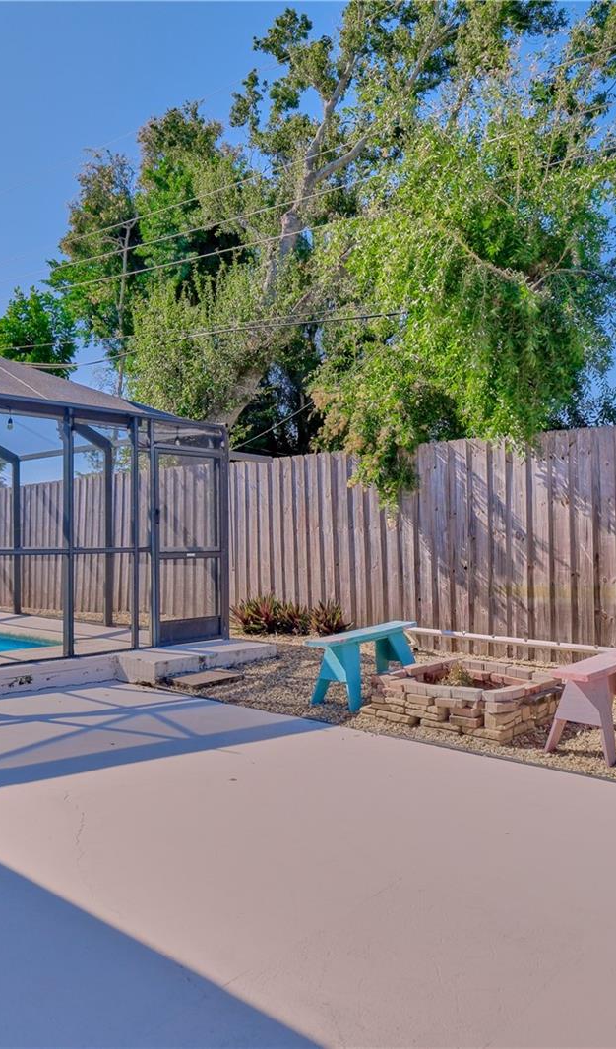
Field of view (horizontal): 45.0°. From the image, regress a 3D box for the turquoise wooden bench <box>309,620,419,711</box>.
[{"bbox_3d":[0.476,1.117,5.900,0.400,0.505,1.270,-1,-1,39],"label":"turquoise wooden bench"}]

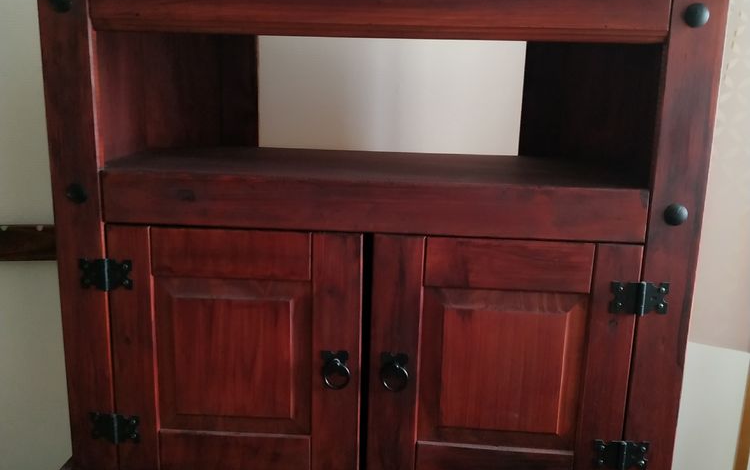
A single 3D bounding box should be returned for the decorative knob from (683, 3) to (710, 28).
[{"bbox_3d":[0.349,-0.238,0.752,0.027,0.027,0.014,2,12,4],"label":"decorative knob"}]

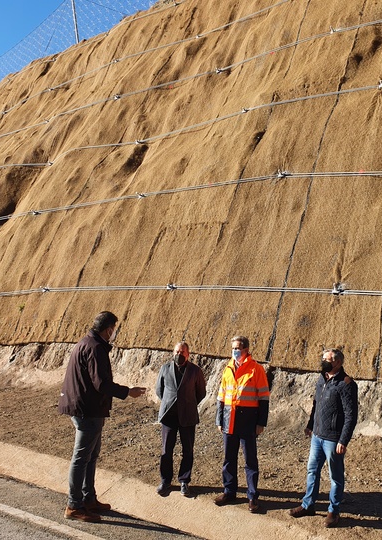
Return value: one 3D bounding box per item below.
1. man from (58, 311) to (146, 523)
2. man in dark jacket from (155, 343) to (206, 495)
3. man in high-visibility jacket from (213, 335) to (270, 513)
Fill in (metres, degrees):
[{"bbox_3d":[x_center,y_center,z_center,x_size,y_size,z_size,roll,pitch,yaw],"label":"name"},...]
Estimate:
[{"bbox_3d":[-0.800,1.273,4.834,0.700,1.800,0.540,2,-7,-20],"label":"man"},{"bbox_3d":[-0.109,1.686,6.228,0.560,1.710,0.370,-1,-6,11],"label":"man in dark jacket"},{"bbox_3d":[0.526,1.585,5.685,0.560,1.770,0.400,-3,-7,28],"label":"man in high-visibility jacket"}]

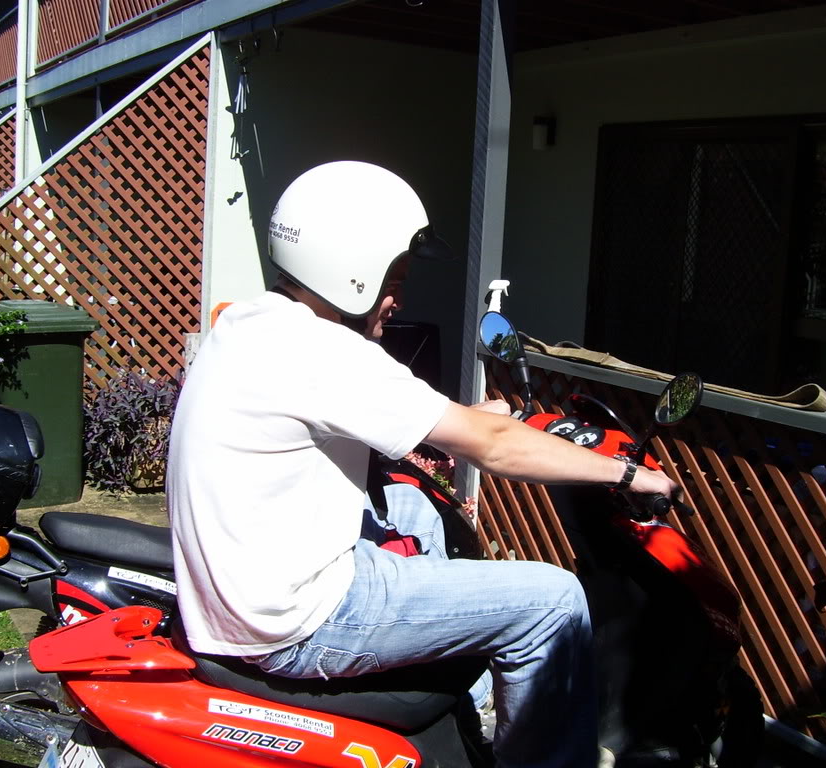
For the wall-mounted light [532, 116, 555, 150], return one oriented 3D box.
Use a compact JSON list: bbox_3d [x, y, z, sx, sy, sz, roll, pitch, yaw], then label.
[{"bbox_3d":[0.901,-1.716,7.296,0.130,0.220,0.100,-3,10,-31],"label":"wall-mounted light"}]

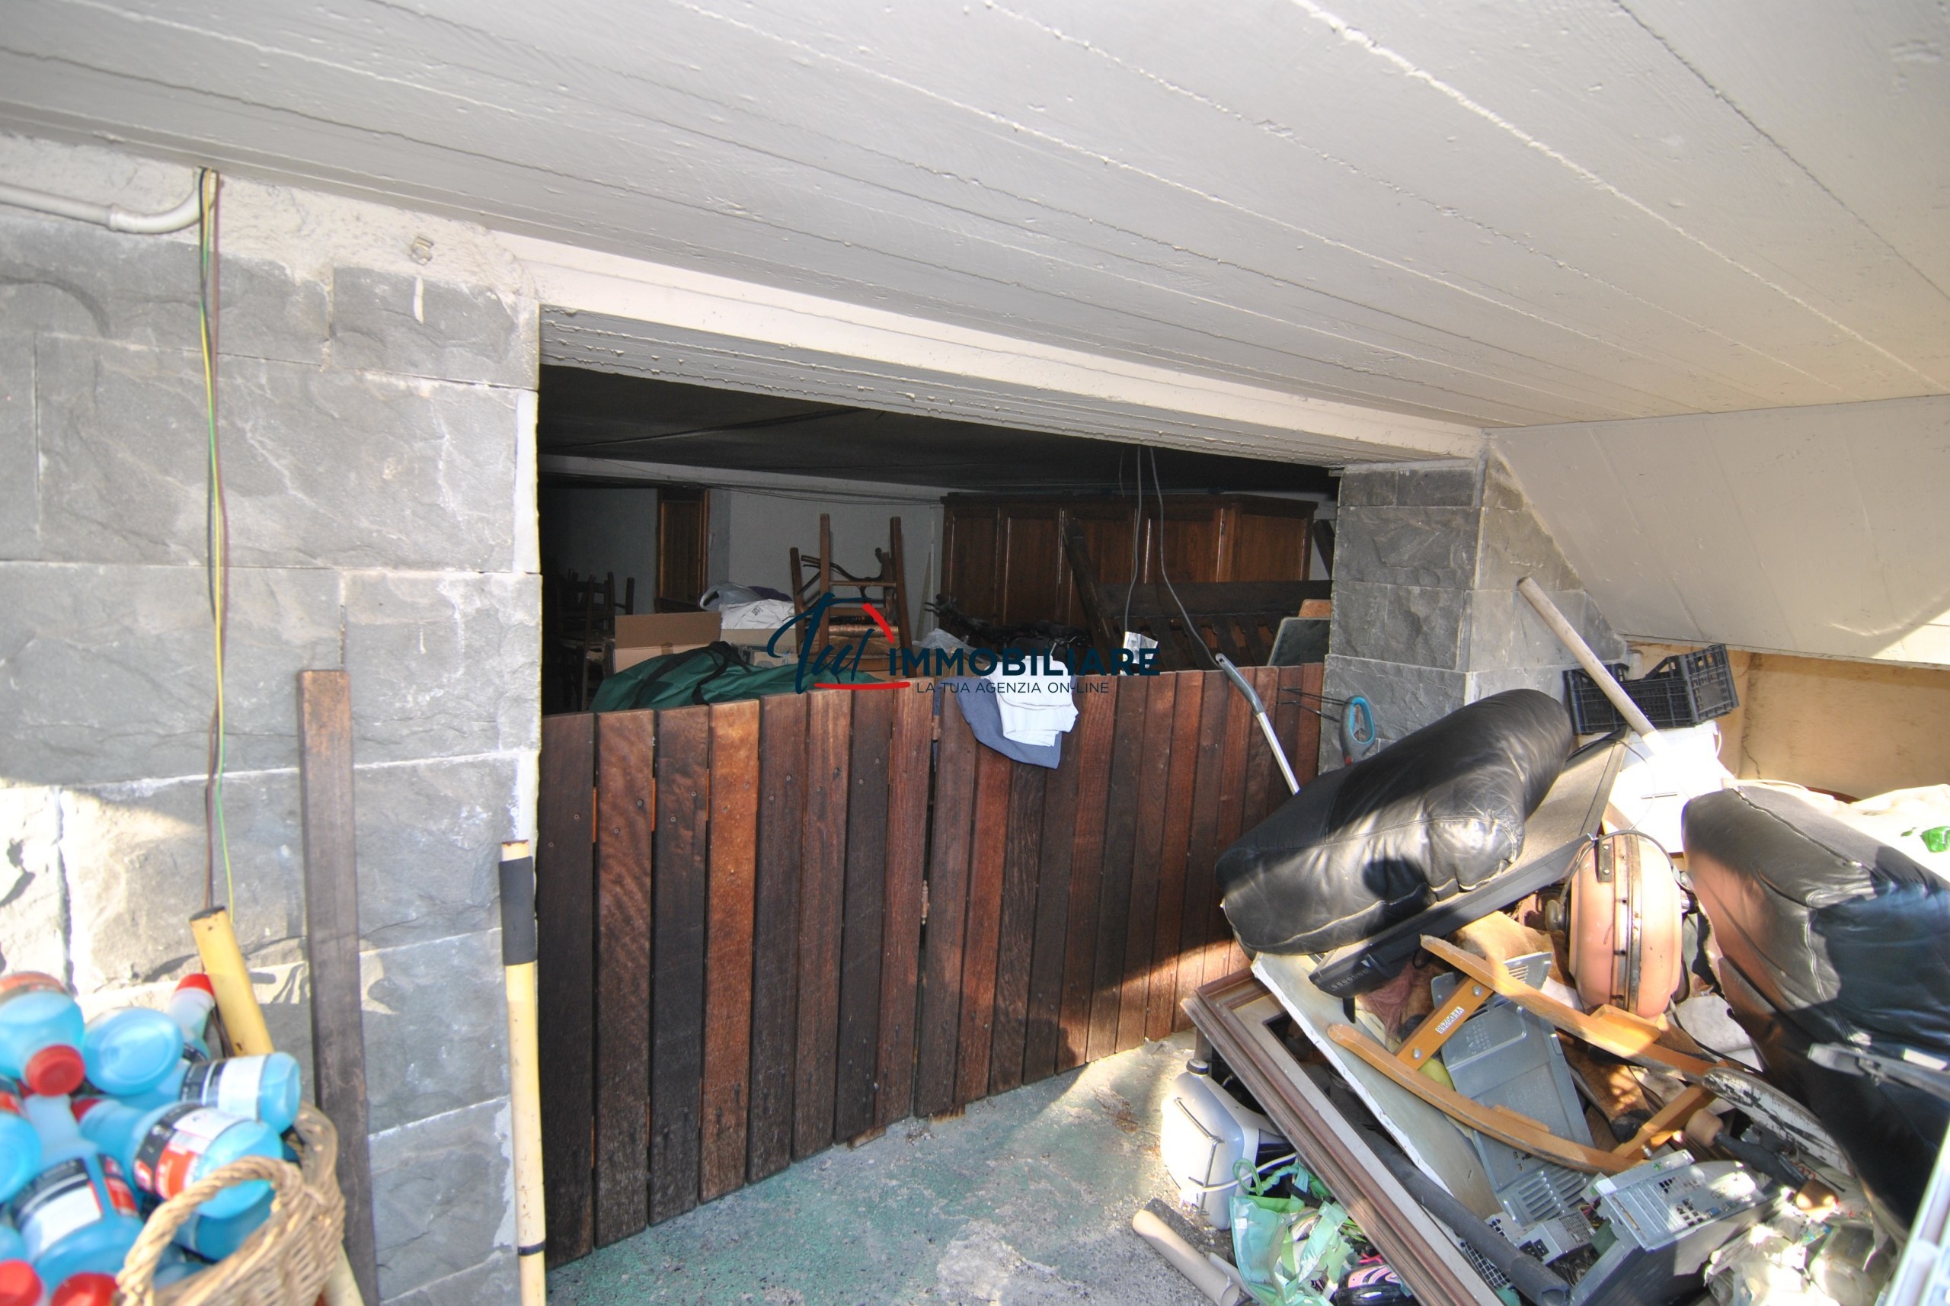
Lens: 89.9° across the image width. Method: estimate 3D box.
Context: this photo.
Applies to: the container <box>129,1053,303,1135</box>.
[{"bbox_3d":[-0.914,0.522,1.129,0.210,0.085,0.085,-2,0,-14],"label":"container"}]

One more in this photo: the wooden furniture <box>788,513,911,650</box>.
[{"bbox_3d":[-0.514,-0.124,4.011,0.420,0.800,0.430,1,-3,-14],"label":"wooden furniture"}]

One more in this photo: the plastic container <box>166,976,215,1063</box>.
[{"bbox_3d":[-1.003,0.510,1.215,0.085,0.085,0.210,-12,51,0],"label":"plastic container"}]

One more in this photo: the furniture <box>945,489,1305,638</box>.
[{"bbox_3d":[0.767,0.063,5.946,0.667,1.955,2.343,-2,7,-39],"label":"furniture"}]

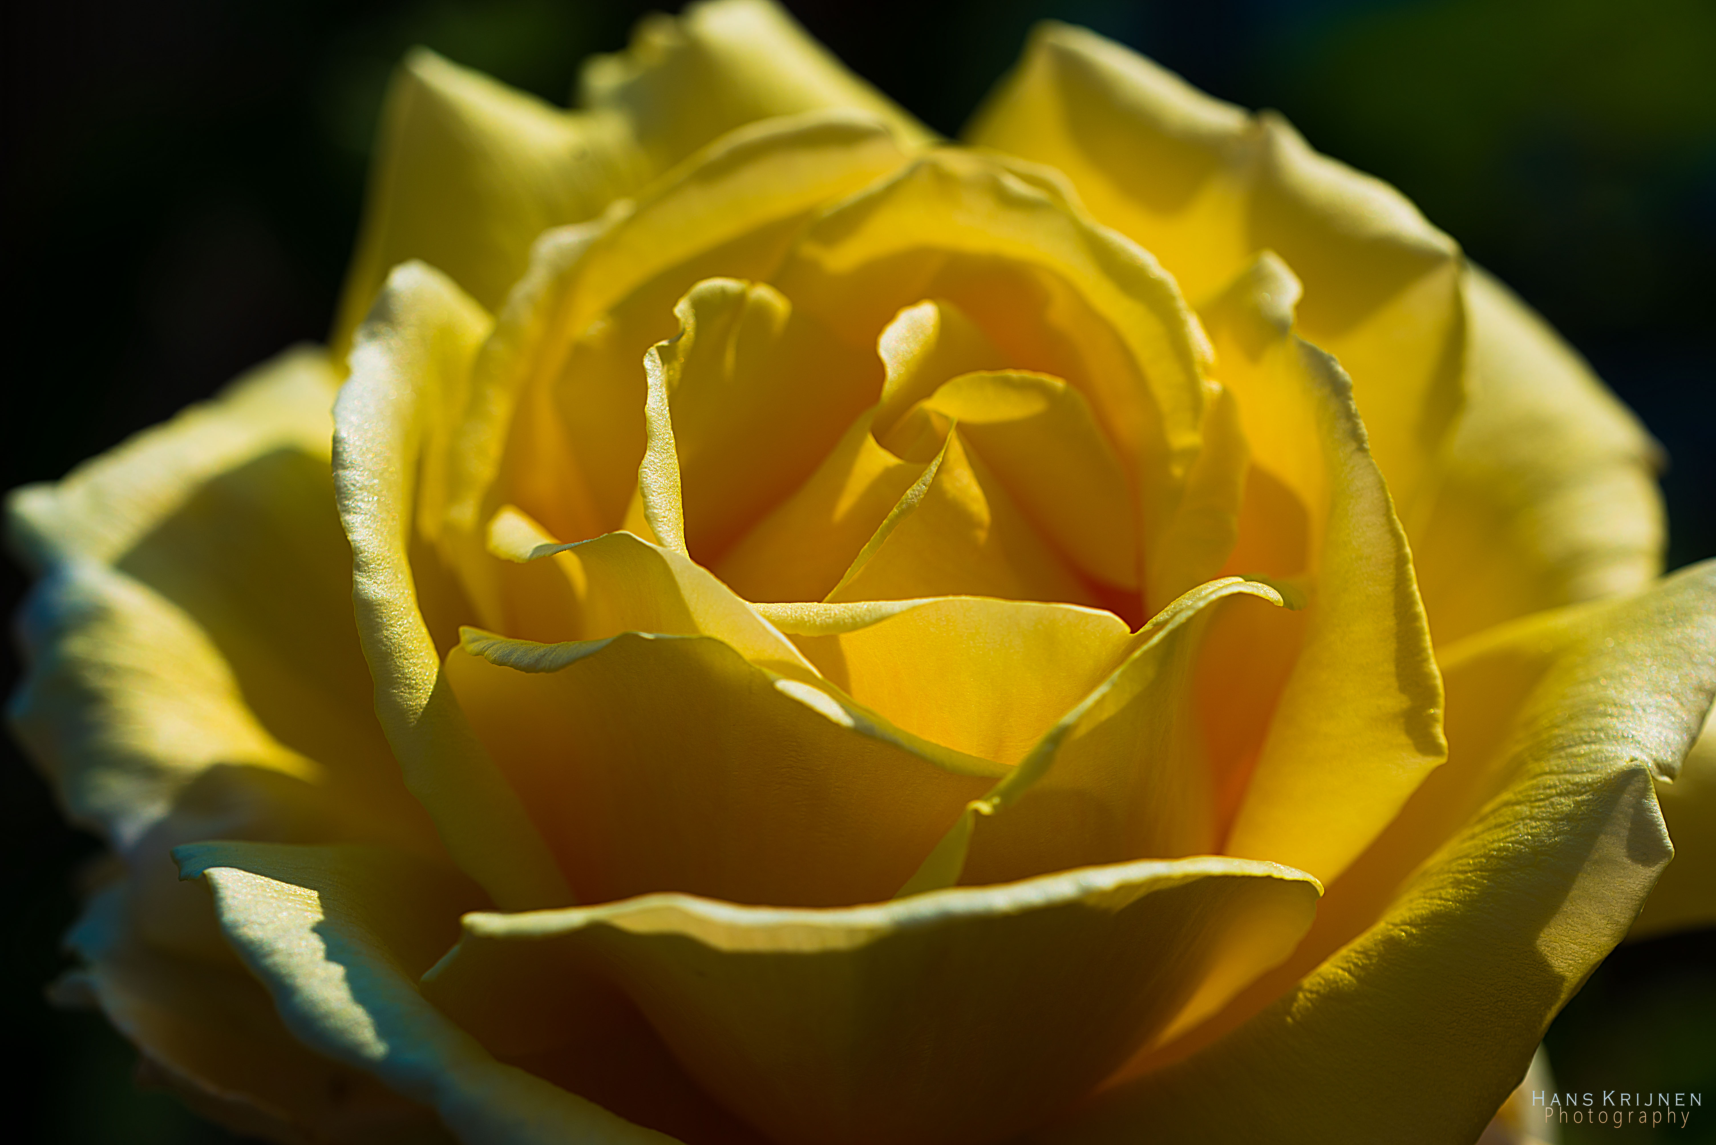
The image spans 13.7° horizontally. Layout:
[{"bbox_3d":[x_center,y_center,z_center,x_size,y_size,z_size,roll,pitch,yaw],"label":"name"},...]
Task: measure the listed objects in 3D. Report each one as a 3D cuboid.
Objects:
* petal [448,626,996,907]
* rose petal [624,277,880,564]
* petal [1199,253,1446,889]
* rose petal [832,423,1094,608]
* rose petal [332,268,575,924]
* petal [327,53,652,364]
[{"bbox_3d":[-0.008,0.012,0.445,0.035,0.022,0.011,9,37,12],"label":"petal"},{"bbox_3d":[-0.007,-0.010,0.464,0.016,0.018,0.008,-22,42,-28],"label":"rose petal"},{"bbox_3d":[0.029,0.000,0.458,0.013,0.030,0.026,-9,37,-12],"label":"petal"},{"bbox_3d":[0.007,-0.004,0.454,0.017,0.012,0.006,-3,36,-4],"label":"rose petal"},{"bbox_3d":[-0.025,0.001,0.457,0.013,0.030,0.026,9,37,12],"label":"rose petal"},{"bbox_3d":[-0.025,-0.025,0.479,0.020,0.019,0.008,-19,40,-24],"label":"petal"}]

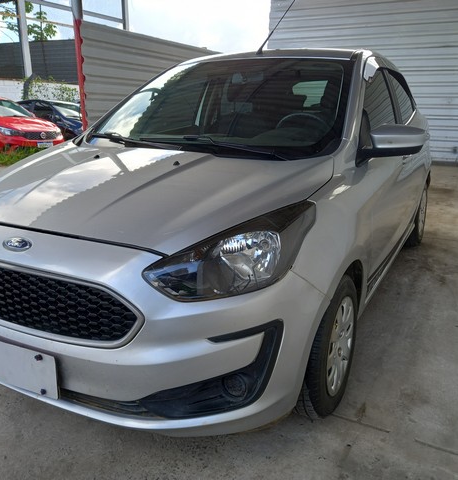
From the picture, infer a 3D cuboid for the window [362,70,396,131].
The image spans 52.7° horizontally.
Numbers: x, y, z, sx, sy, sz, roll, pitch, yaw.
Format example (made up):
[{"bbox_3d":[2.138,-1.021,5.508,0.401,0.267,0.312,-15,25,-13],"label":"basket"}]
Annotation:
[{"bbox_3d":[0.710,-0.699,2.256,0.060,0.380,0.880,-13,8,31],"label":"window"}]

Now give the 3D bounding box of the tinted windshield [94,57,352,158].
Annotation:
[{"bbox_3d":[-0.043,-0.685,2.261,1.340,0.112,0.921,9,50,27],"label":"tinted windshield"}]

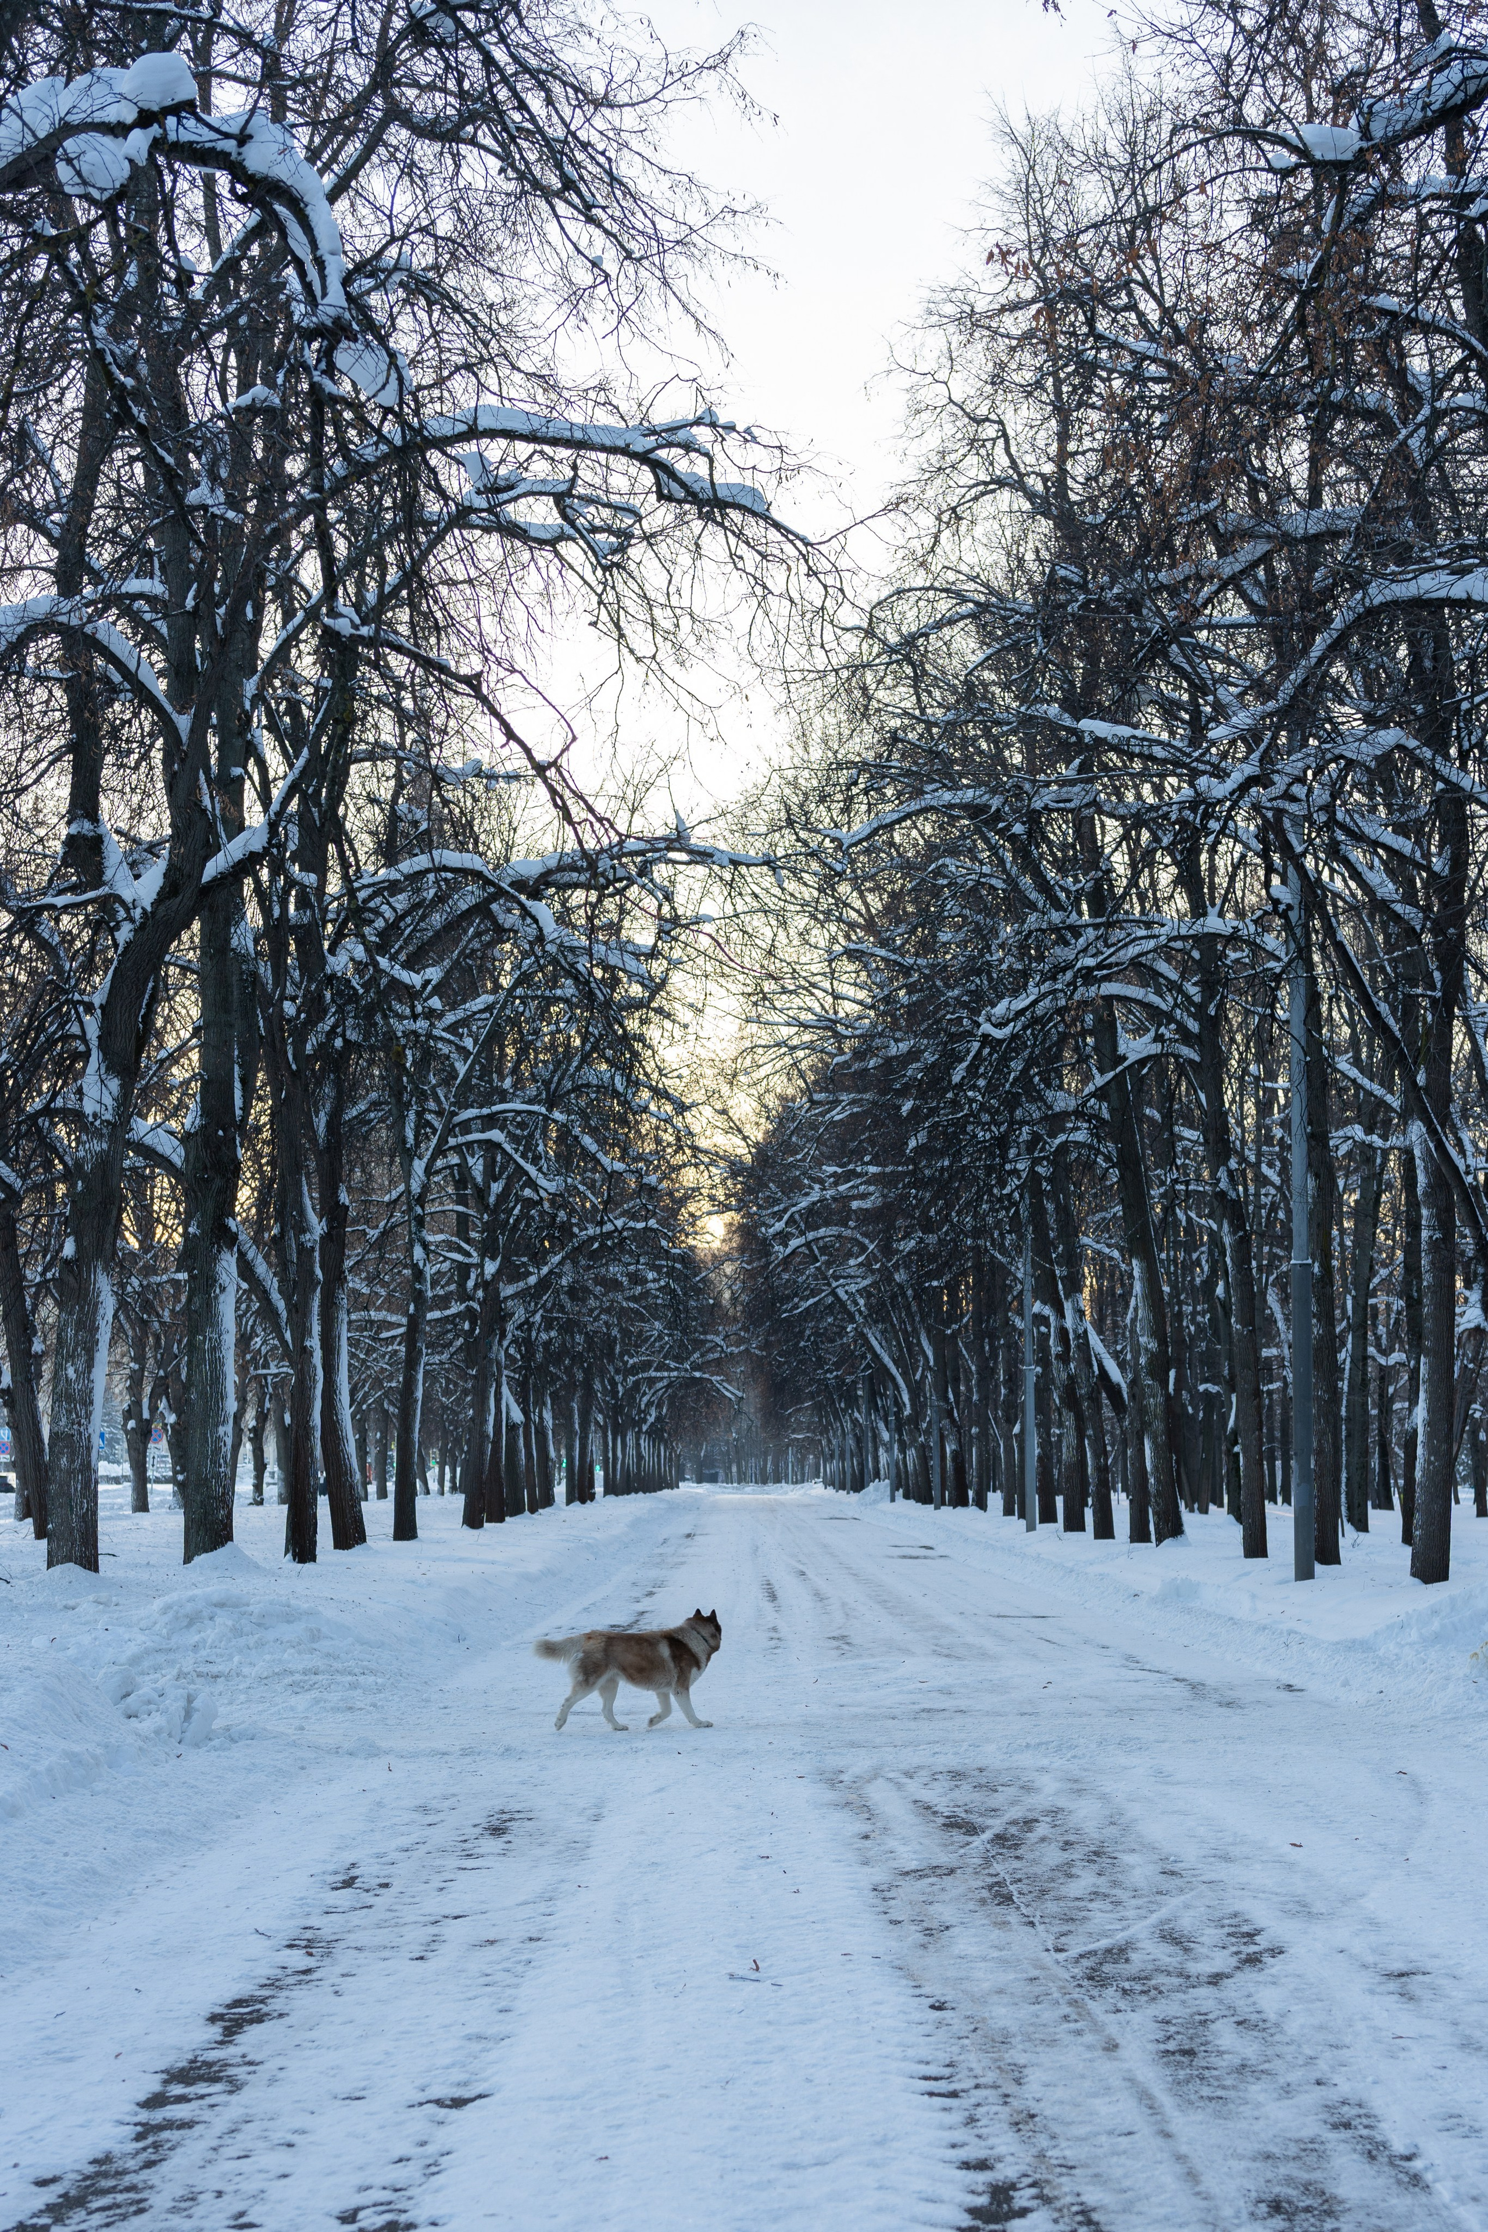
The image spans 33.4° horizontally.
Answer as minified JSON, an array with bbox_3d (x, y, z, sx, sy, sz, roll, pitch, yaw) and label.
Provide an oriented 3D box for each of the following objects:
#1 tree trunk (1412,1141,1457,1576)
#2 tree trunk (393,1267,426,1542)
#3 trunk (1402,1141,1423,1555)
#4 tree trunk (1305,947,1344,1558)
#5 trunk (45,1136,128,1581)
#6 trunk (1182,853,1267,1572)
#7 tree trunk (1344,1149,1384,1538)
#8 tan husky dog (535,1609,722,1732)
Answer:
[{"bbox_3d":[8.457,2.914,30.396,0.524,5.524,0.494,3,-8,0],"label":"tree trunk"},{"bbox_3d":[-6.331,5.484,47.375,0.506,5.216,0.476,1,-8,0],"label":"tree trunk"},{"bbox_3d":[12.274,4.167,45.528,0.351,7.351,0.326,3,-8,0],"label":"trunk"},{"bbox_3d":[8.404,2.071,36.129,0.425,8.756,0.400,1,-8,0],"label":"tree trunk"},{"bbox_3d":[-8.396,2.940,31.709,0.699,5.691,0.669,1,-8,0],"label":"trunk"},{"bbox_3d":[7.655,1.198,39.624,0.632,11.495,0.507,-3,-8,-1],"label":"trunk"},{"bbox_3d":[13.151,4.715,52.585,0.576,8.146,0.526,3,-8,0],"label":"tree trunk"},{"bbox_3d":[-0.650,3.106,13.900,1.030,0.680,0.300,2,-8,-10],"label":"tan husky dog"}]

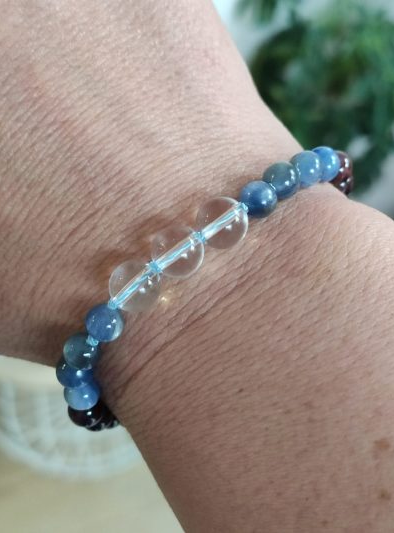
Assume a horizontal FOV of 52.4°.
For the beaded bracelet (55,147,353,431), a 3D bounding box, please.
[{"bbox_3d":[0.004,0.005,0.080,0.072,0.054,0.011,-38,61,-13],"label":"beaded bracelet"}]

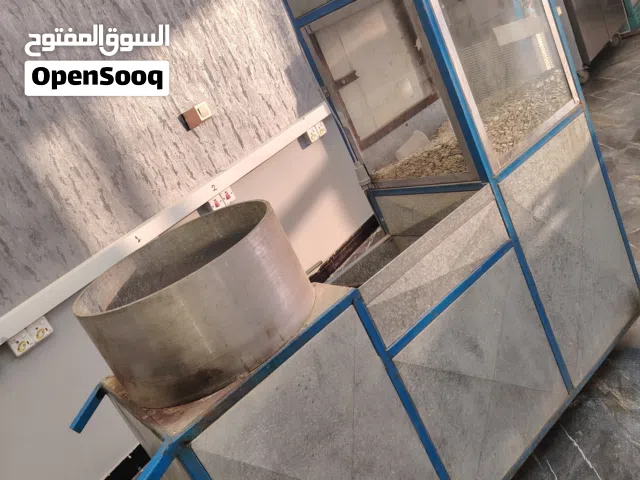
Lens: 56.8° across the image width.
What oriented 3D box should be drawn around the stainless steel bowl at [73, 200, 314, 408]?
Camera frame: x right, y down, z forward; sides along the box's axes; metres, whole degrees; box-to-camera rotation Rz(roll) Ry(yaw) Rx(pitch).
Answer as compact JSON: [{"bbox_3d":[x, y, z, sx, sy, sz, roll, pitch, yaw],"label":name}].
[{"bbox_3d":[-0.285,0.131,1.388,0.493,0.238,0.493,-24,18,8],"label":"stainless steel bowl"}]

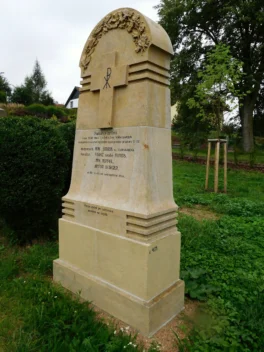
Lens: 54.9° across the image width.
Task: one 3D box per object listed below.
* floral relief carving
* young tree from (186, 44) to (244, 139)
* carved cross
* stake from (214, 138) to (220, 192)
[{"bbox_3d":[-0.201,-1.286,2.379,0.880,0.460,0.085,5,7,40],"label":"floral relief carving"},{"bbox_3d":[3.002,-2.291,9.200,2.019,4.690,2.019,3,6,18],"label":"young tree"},{"bbox_3d":[-0.220,-0.817,2.434,0.480,0.700,0.055,5,7,40],"label":"carved cross"},{"bbox_3d":[3.053,-0.324,9.063,0.080,1.845,0.080,3,6,18],"label":"stake"}]

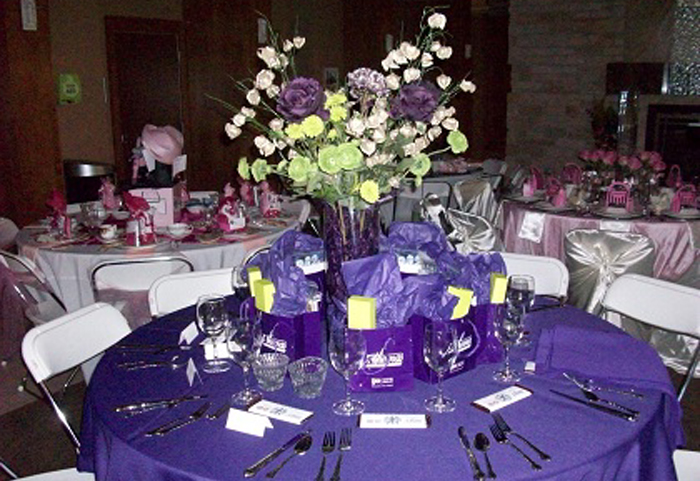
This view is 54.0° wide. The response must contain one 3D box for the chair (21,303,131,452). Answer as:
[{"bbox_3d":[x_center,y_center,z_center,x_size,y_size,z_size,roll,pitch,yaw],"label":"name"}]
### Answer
[{"bbox_3d":[-0.674,0.628,2.212,0.480,0.780,0.455,3,12,18],"label":"chair"}]

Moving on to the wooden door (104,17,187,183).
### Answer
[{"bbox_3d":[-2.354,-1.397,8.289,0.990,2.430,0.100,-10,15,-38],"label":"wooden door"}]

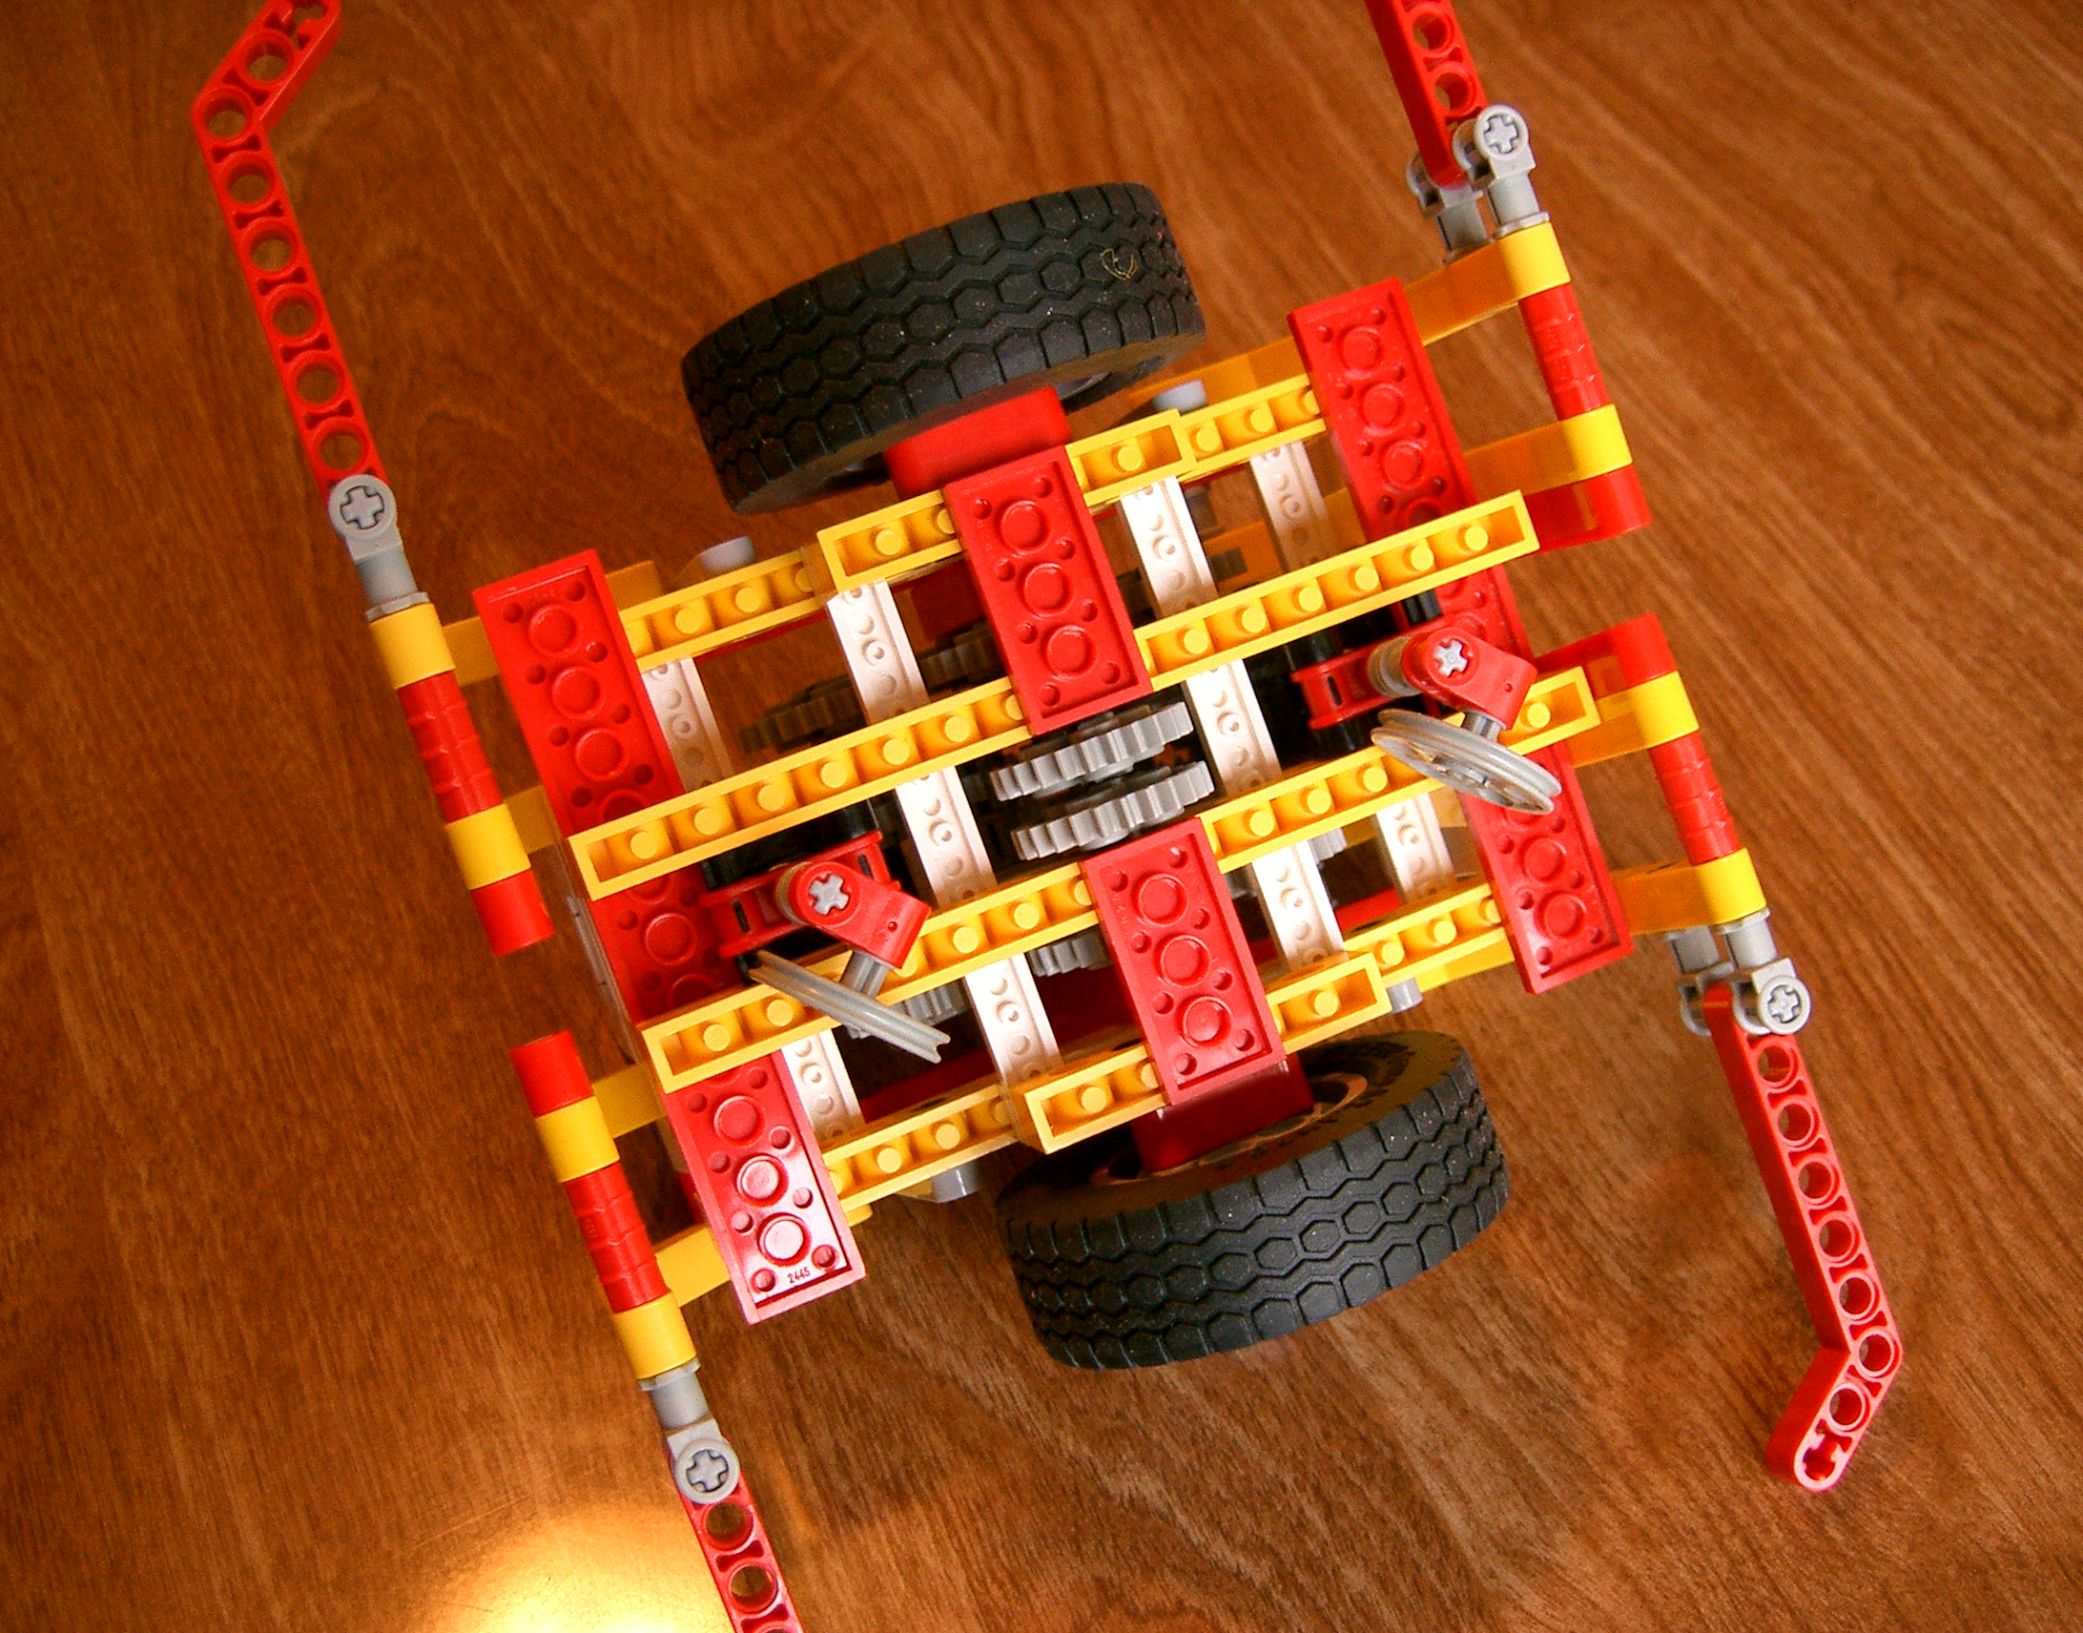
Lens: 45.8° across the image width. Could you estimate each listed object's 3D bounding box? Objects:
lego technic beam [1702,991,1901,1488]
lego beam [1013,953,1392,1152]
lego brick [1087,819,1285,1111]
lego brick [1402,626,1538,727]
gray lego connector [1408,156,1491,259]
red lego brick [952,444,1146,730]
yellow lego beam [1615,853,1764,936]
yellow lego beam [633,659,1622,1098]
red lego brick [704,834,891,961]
[{"bbox_3d":[0.098,0.053,0.322,0.019,0.008,0.066,-13,92,-14],"label":"lego technic beam"},{"bbox_3d":[0.020,0.029,0.309,0.048,0.010,0.008,-21,93,-13],"label":"lego beam"},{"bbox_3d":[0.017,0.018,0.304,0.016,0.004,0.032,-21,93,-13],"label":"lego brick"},{"bbox_3d":[0.052,-0.017,0.300,0.016,0.008,0.008,27,82,-11],"label":"lego brick"},{"bbox_3d":[0.054,-0.080,0.325,0.007,0.008,0.015,-21,93,-13],"label":"gray lego connector"},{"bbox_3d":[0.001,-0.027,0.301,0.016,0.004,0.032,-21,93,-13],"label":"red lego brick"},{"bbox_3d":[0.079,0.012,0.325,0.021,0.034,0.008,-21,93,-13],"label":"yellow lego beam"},{"bbox_3d":[0.012,0.007,0.308,0.128,0.010,0.008,-21,93,-13],"label":"yellow lego beam"},{"bbox_3d":[-0.029,0.009,0.300,0.024,0.008,0.008,-21,93,-13],"label":"red lego brick"}]

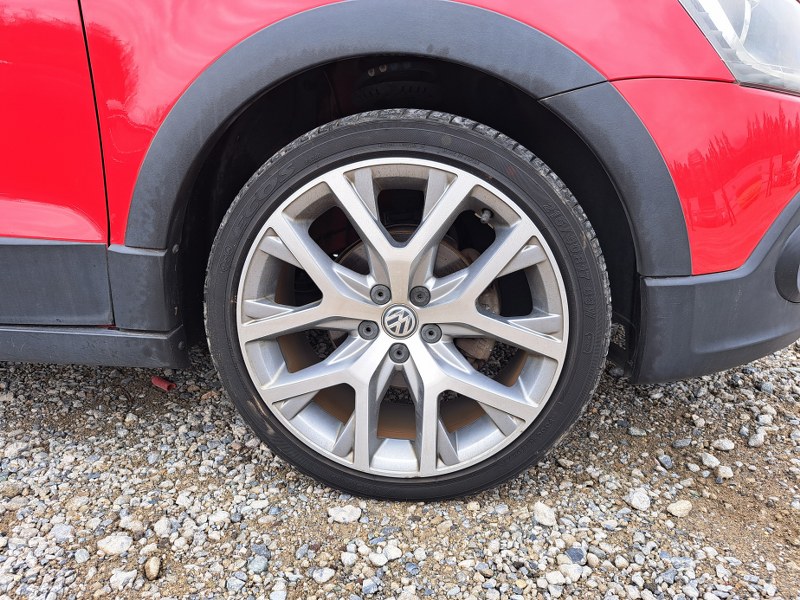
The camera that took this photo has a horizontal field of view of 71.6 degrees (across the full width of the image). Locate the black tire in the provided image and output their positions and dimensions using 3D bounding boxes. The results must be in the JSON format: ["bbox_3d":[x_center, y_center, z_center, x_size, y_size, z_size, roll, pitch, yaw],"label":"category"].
[{"bbox_3d":[0.010,0.014,0.886,0.600,0.600,0.215,2,14,7],"label":"black tire"}]

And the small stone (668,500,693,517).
[{"bbox_3d":[0.427,0.318,0.845,0.042,0.022,0.026,-6,15,-23],"label":"small stone"}]

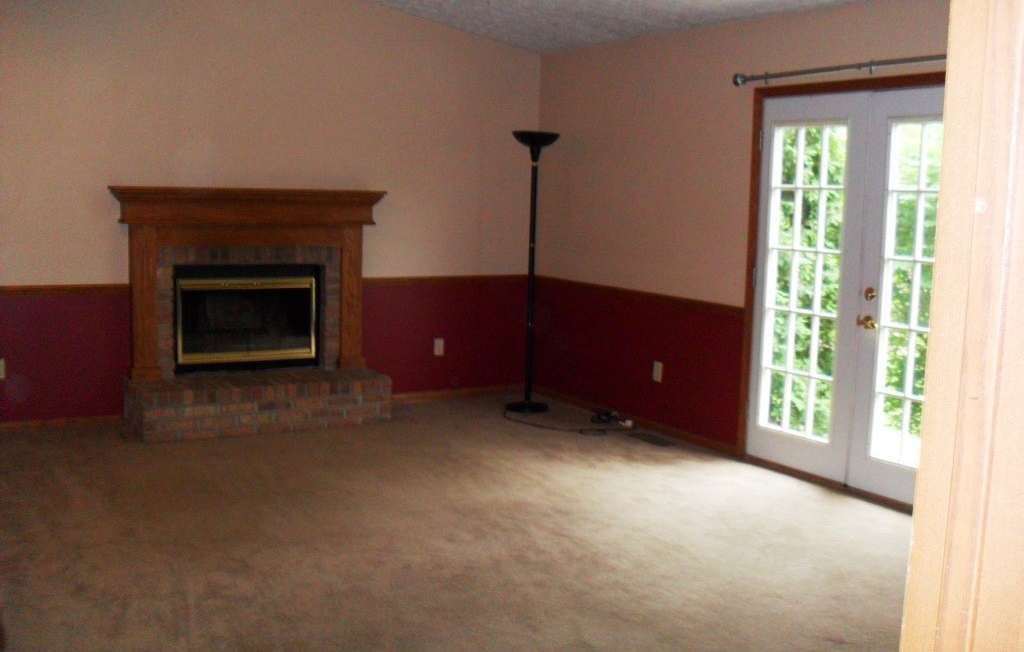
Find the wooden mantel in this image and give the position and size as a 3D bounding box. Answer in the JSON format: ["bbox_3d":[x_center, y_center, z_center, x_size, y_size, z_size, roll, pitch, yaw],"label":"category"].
[{"bbox_3d":[-1.594,-0.264,6.438,1.667,1.160,0.224,-3,8,-32],"label":"wooden mantel"}]

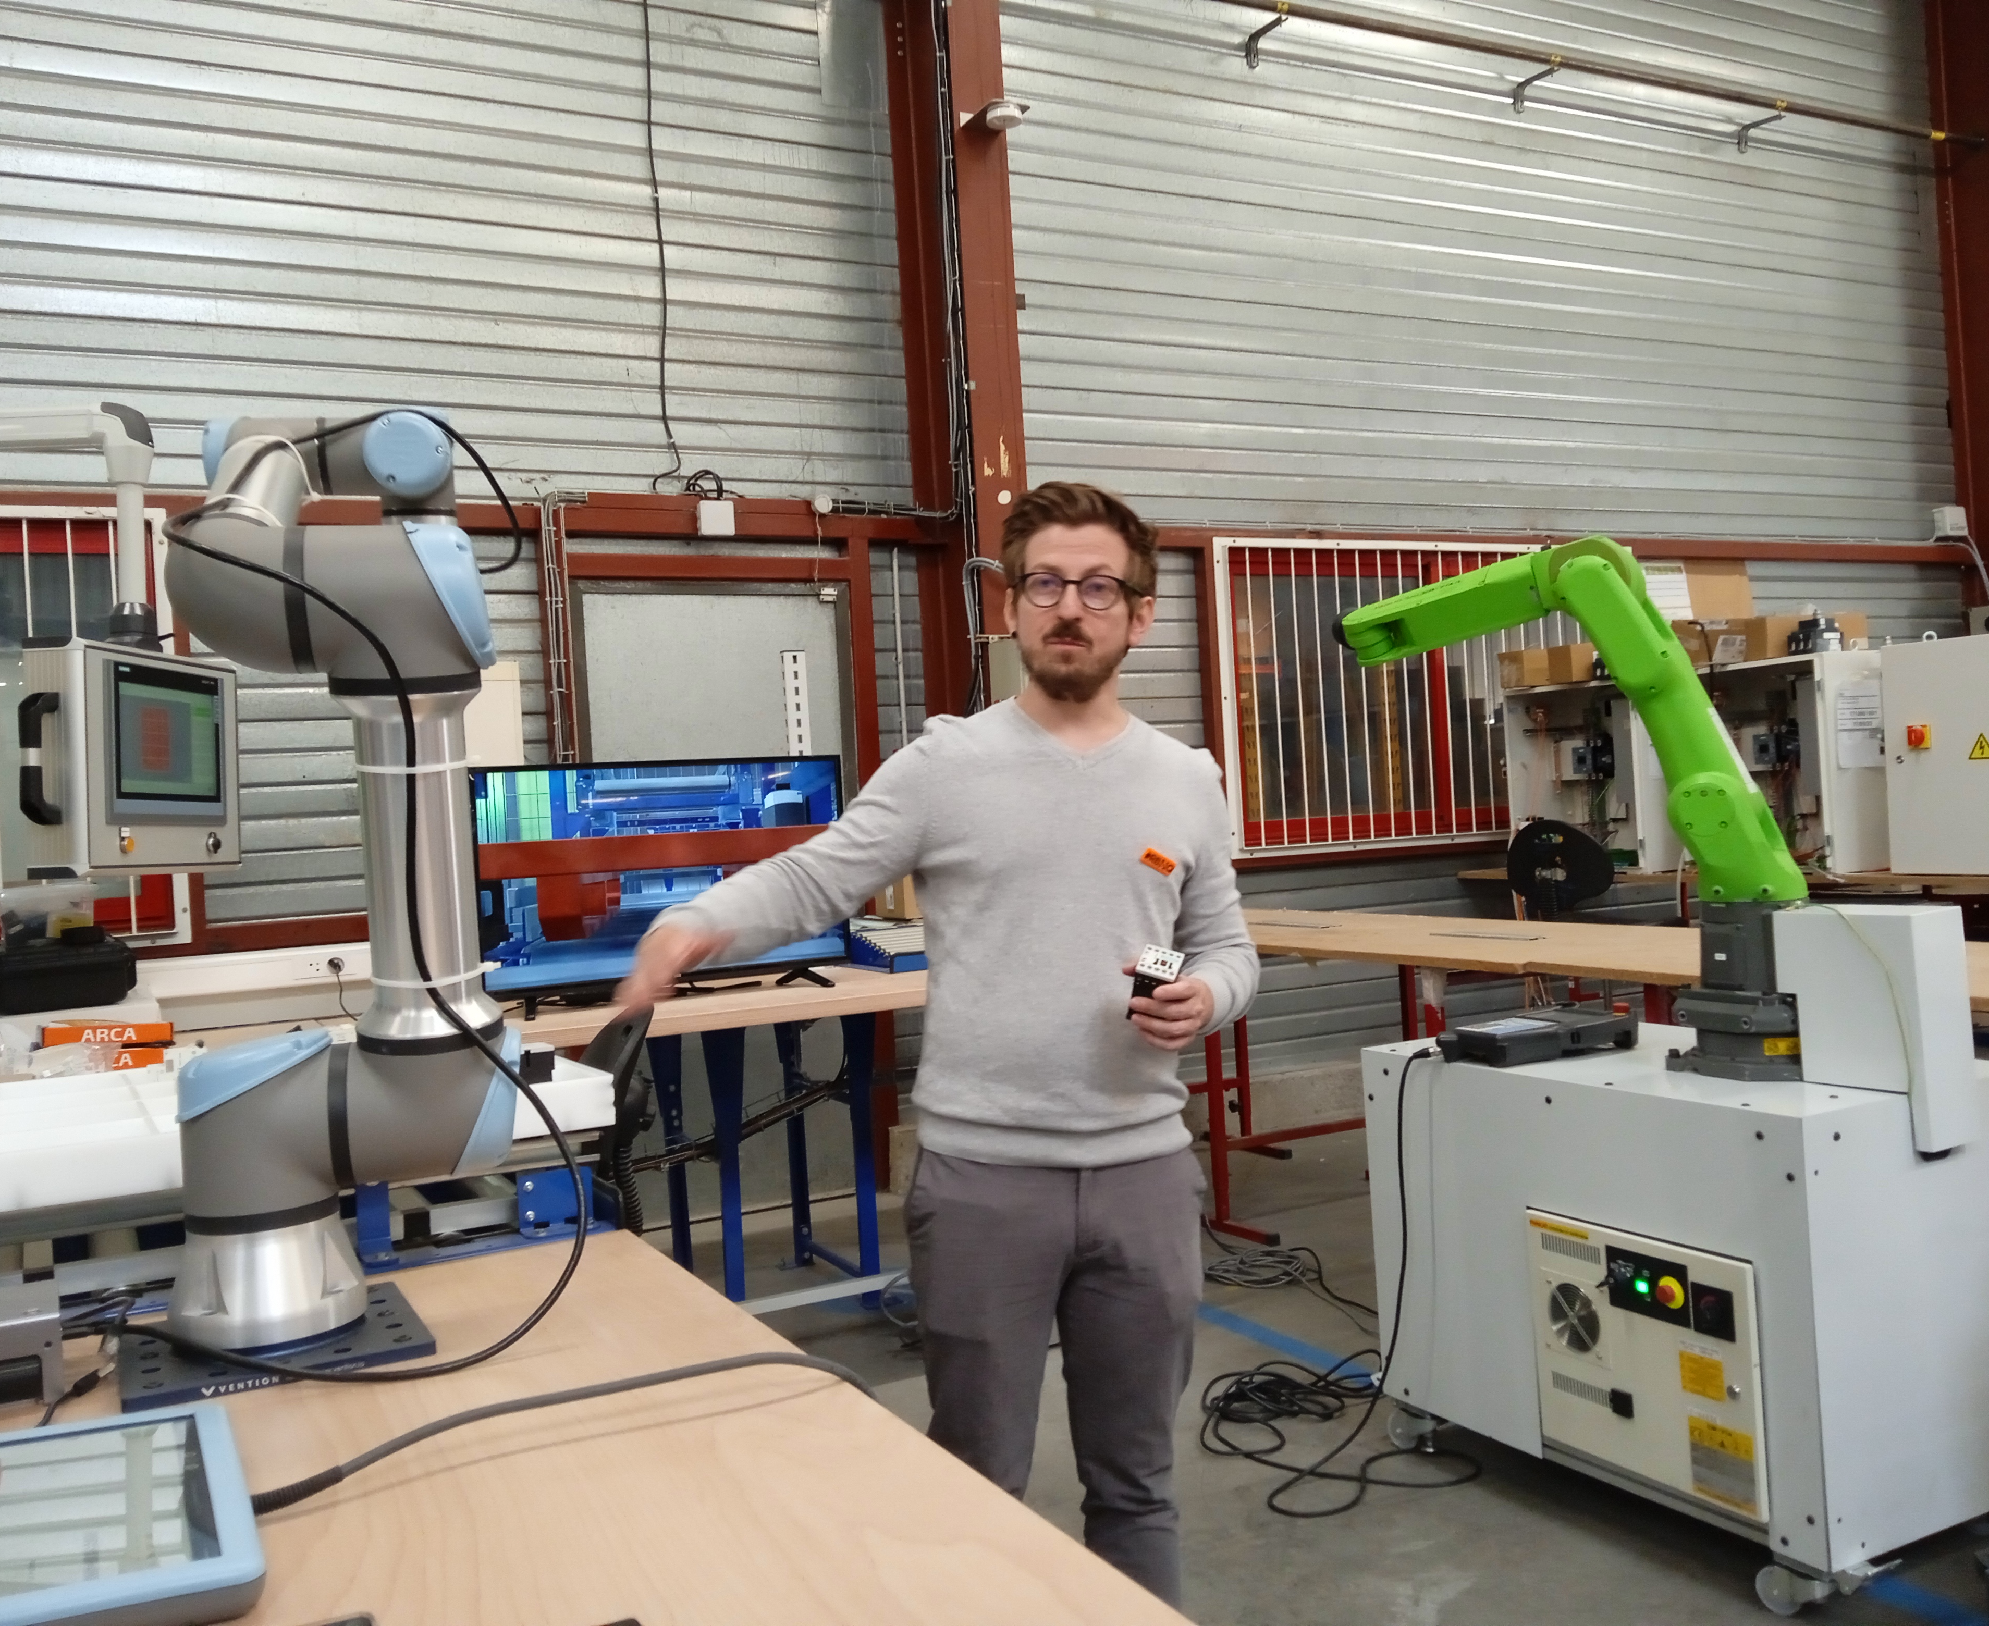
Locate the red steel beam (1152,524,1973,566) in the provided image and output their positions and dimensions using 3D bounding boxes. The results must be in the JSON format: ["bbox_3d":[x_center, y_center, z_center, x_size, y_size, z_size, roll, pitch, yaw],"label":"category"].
[{"bbox_3d":[2.491,-1.149,7.580,5.100,0.100,0.110,-3,0,-26],"label":"red steel beam"}]

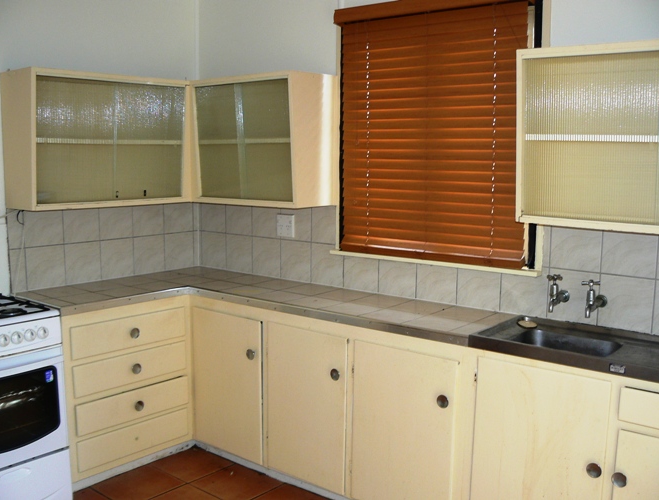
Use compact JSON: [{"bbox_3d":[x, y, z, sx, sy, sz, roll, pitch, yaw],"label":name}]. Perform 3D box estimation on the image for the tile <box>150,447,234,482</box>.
[{"bbox_3d":[-0.668,1.041,3.365,0.320,0.010,0.317,6,9,38],"label":"tile"}]

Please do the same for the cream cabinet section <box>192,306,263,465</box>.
[{"bbox_3d":[-0.501,0.653,3.345,0.473,0.704,0.020,6,9,38],"label":"cream cabinet section"}]

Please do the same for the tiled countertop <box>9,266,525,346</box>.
[{"bbox_3d":[-0.354,0.255,3.017,2.014,0.041,1.192,6,9,38],"label":"tiled countertop"}]

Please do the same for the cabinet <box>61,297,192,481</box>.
[{"bbox_3d":[-1.080,0.611,3.379,0.473,0.783,0.730,6,9,38],"label":"cabinet"}]

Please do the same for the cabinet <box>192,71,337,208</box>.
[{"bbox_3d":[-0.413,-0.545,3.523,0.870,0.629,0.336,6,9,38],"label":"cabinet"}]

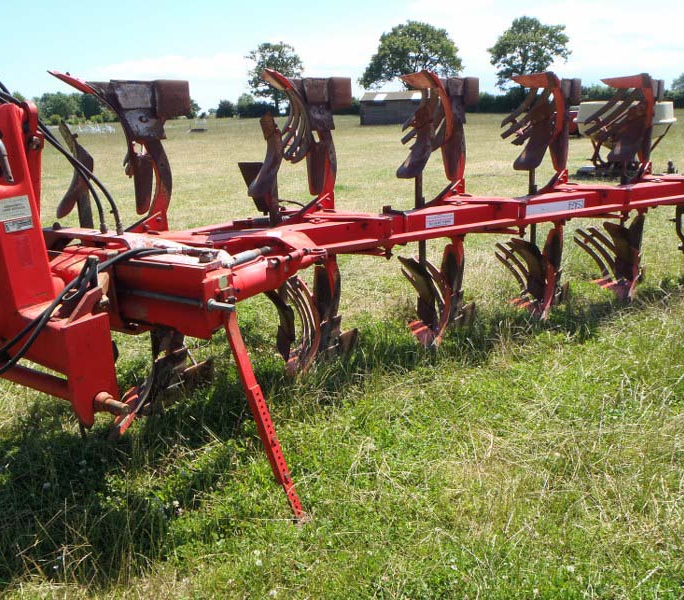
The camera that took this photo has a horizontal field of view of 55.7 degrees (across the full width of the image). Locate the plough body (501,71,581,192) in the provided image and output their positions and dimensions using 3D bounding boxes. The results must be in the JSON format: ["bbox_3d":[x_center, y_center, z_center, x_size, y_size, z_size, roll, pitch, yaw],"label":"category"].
[{"bbox_3d":[1.369,-1.258,4.703,0.627,0.686,0.823,8,18,32],"label":"plough body"}]

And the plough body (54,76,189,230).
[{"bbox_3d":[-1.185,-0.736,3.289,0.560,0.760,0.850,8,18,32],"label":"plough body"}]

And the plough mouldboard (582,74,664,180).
[{"bbox_3d":[2.222,-1.416,5.250,0.610,0.760,0.850,8,18,32],"label":"plough mouldboard"}]

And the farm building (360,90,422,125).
[{"bbox_3d":[4.460,-14.750,49.429,5.600,2.420,3.000,2,17,13],"label":"farm building"}]

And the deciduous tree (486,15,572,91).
[{"bbox_3d":[24.211,-30.223,83.557,10.588,11.816,10.588,4,17,15],"label":"deciduous tree"}]

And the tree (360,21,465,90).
[{"bbox_3d":[8.151,-27.666,77.000,12.200,11.200,12.200,-2,17,0],"label":"tree"}]

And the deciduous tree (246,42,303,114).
[{"bbox_3d":[-9.345,-30.375,89.584,7.753,9.830,7.753,-3,17,-5],"label":"deciduous tree"}]

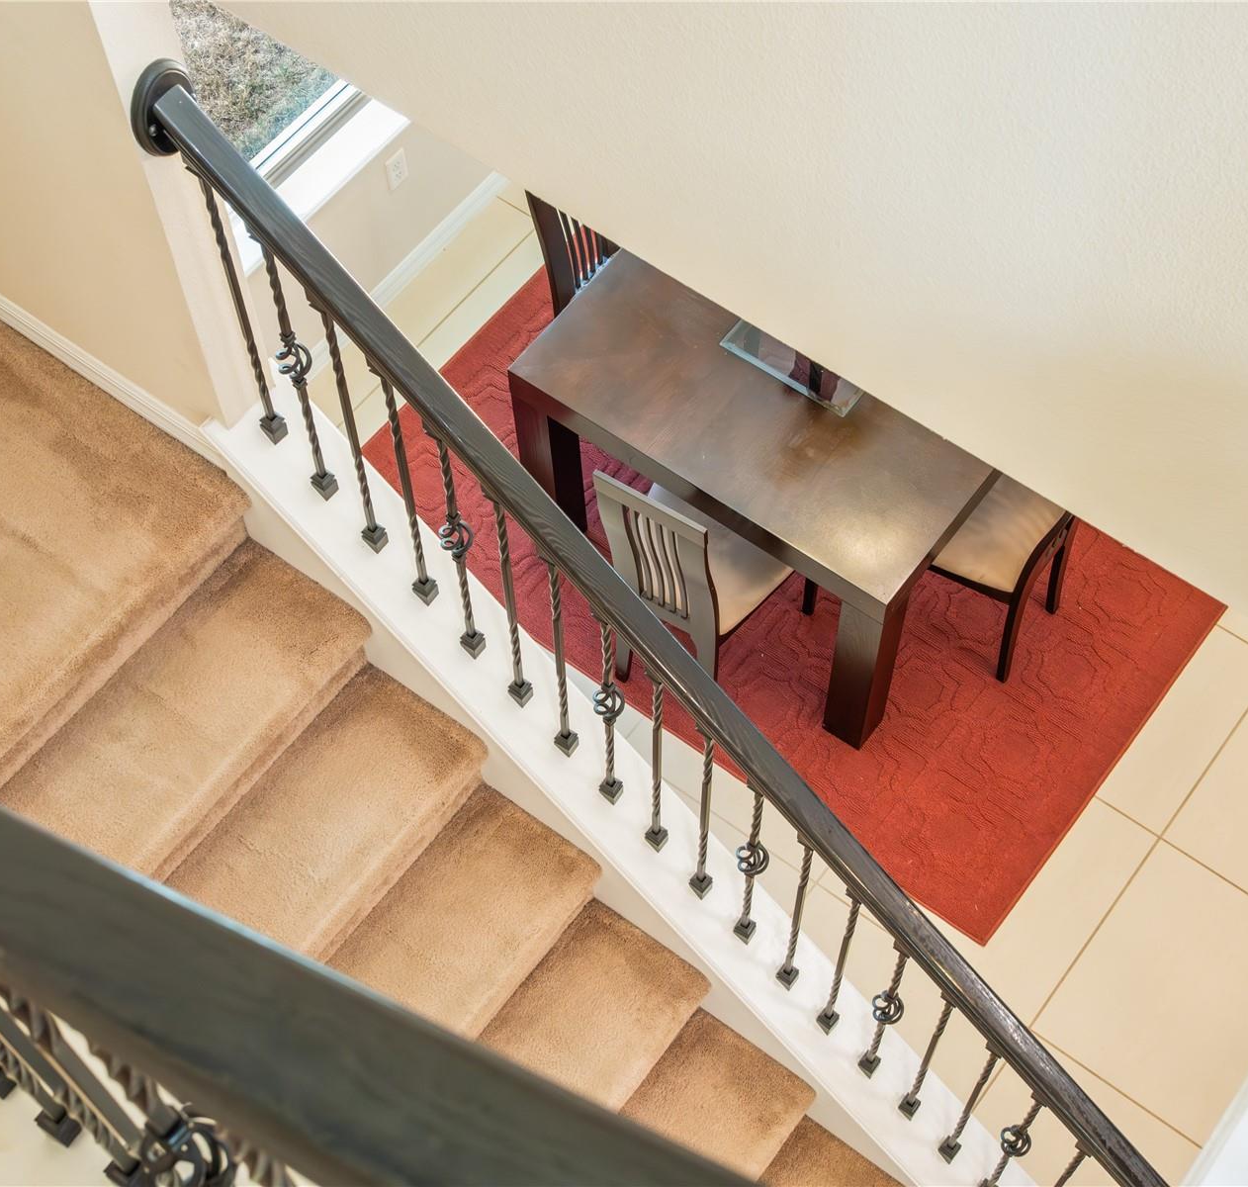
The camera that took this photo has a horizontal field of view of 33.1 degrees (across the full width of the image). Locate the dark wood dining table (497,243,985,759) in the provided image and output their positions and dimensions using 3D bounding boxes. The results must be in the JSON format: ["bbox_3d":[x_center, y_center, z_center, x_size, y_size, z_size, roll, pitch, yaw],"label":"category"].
[{"bbox_3d":[0.491,-0.448,5.386,1.086,0.742,1.090,33,66,18],"label":"dark wood dining table"}]

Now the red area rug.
[{"bbox_3d":[0.488,-0.249,5.704,2.154,0.012,1.550,33,66,18],"label":"red area rug"}]

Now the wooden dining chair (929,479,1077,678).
[{"bbox_3d":[0.874,-0.224,5.106,0.520,0.990,0.430,31,65,17],"label":"wooden dining chair"}]

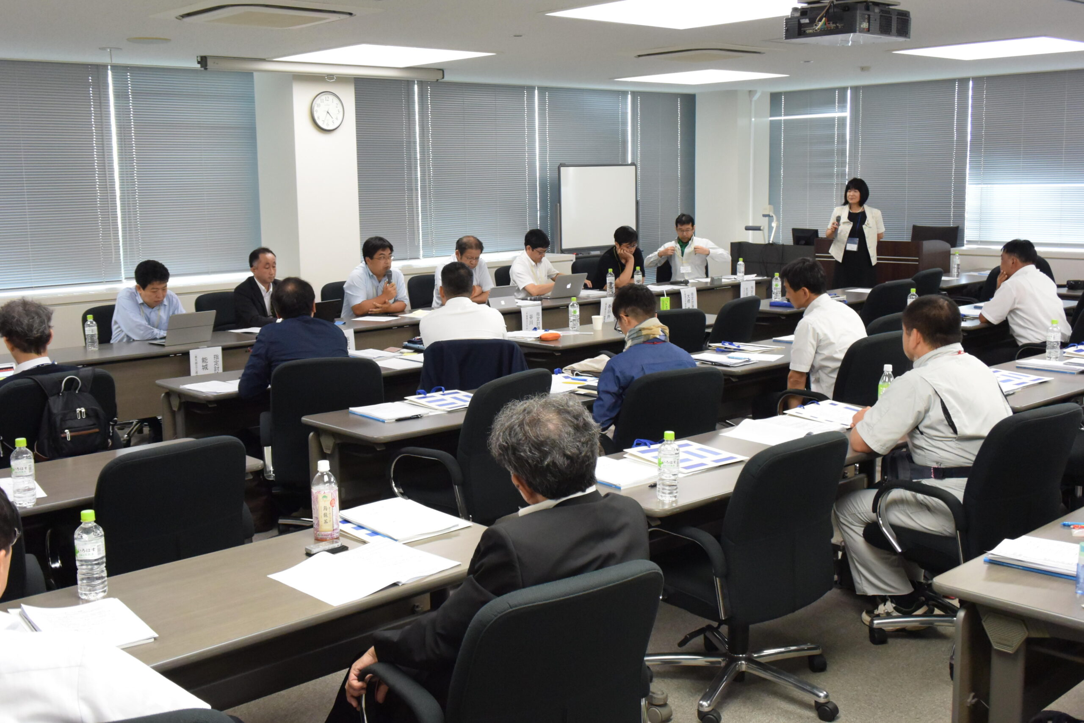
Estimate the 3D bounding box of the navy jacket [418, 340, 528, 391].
[{"bbox_3d":[-0.341,0.184,5.712,0.530,0.580,0.240,-3,9,-12],"label":"navy jacket"}]

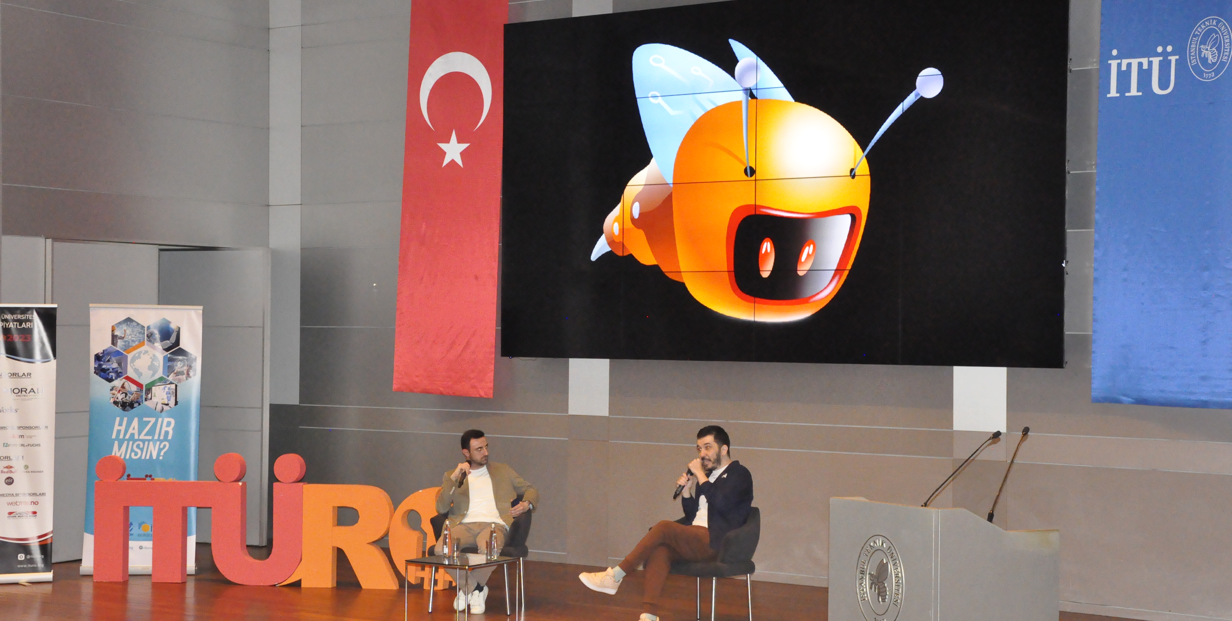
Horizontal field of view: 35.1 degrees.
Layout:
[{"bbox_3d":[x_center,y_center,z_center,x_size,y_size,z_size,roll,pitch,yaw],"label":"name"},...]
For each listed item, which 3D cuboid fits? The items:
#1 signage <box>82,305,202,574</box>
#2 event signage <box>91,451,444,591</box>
[{"bbox_3d":[-3.645,0.985,15.030,0.870,2.040,0.200,0,-1,5],"label":"signage"},{"bbox_3d":[-2.440,1.535,14.390,2.920,0.955,0.150,0,-1,11],"label":"event signage"}]

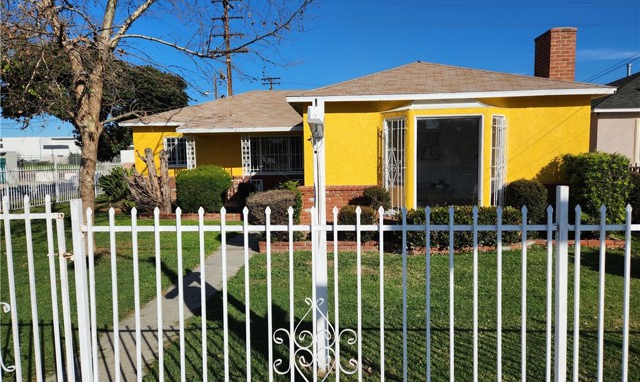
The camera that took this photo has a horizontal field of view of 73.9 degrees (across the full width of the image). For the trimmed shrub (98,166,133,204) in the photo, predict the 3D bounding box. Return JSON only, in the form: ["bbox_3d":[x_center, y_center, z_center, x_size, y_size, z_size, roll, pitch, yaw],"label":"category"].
[{"bbox_3d":[-6.943,-0.179,14.400,1.200,1.300,1.150,0,4,6],"label":"trimmed shrub"}]

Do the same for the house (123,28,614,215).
[{"bbox_3d":[-0.255,-1.548,13.732,12.590,4.300,11.000,0,4,6],"label":"house"}]

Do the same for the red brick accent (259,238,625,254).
[{"bbox_3d":[2.125,0.963,7.500,6.350,0.200,0.400,-1,4,1],"label":"red brick accent"}]

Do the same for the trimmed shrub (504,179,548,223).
[{"bbox_3d":[3.788,0.336,7.800,0.820,1.100,0.800,0,4,6],"label":"trimmed shrub"}]

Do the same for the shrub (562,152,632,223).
[{"bbox_3d":[5.123,0.083,7.850,1.250,1.600,1.200,0,4,6],"label":"shrub"}]

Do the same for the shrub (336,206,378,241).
[{"bbox_3d":[0.692,0.604,7.850,0.770,0.720,0.720,0,4,6],"label":"shrub"}]

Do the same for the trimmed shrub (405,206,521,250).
[{"bbox_3d":[2.581,0.615,7.700,2.050,0.740,0.650,-1,4,3],"label":"trimmed shrub"}]

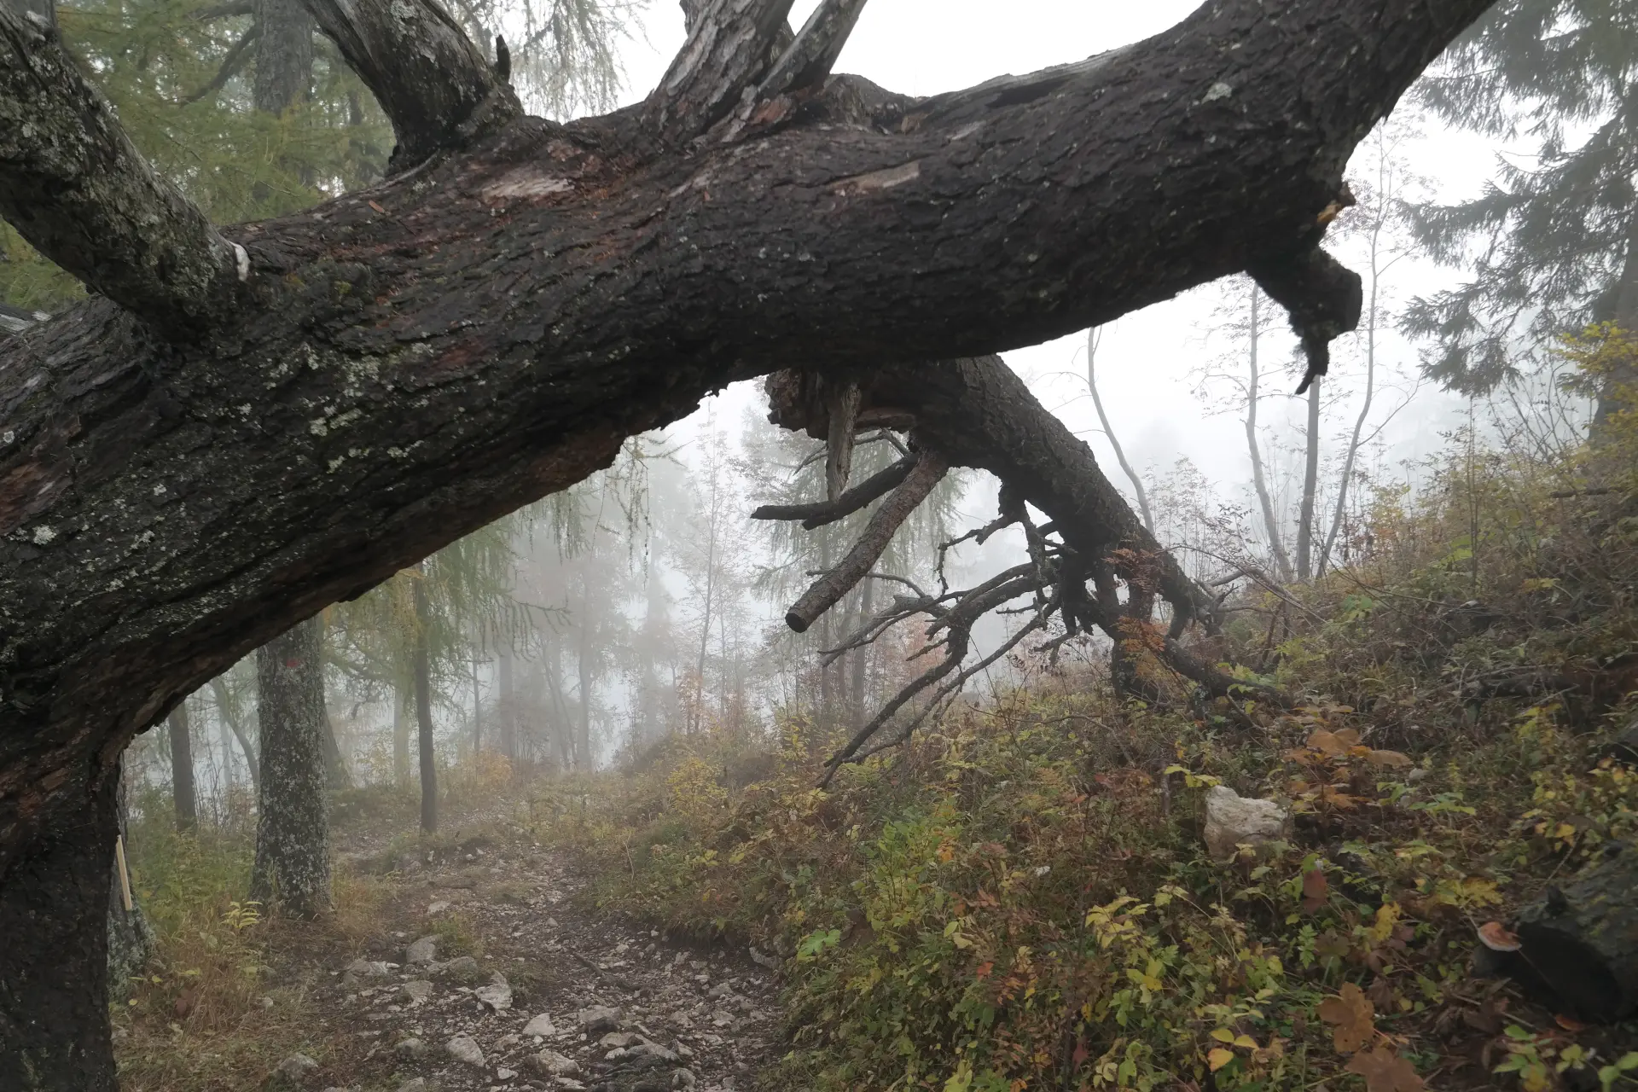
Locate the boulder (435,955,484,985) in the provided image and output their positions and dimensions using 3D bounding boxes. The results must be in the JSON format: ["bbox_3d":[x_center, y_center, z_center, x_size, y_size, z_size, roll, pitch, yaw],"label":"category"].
[{"bbox_3d":[-1.600,1.890,4.870,0.220,0.120,0.170,0,2,0],"label":"boulder"}]

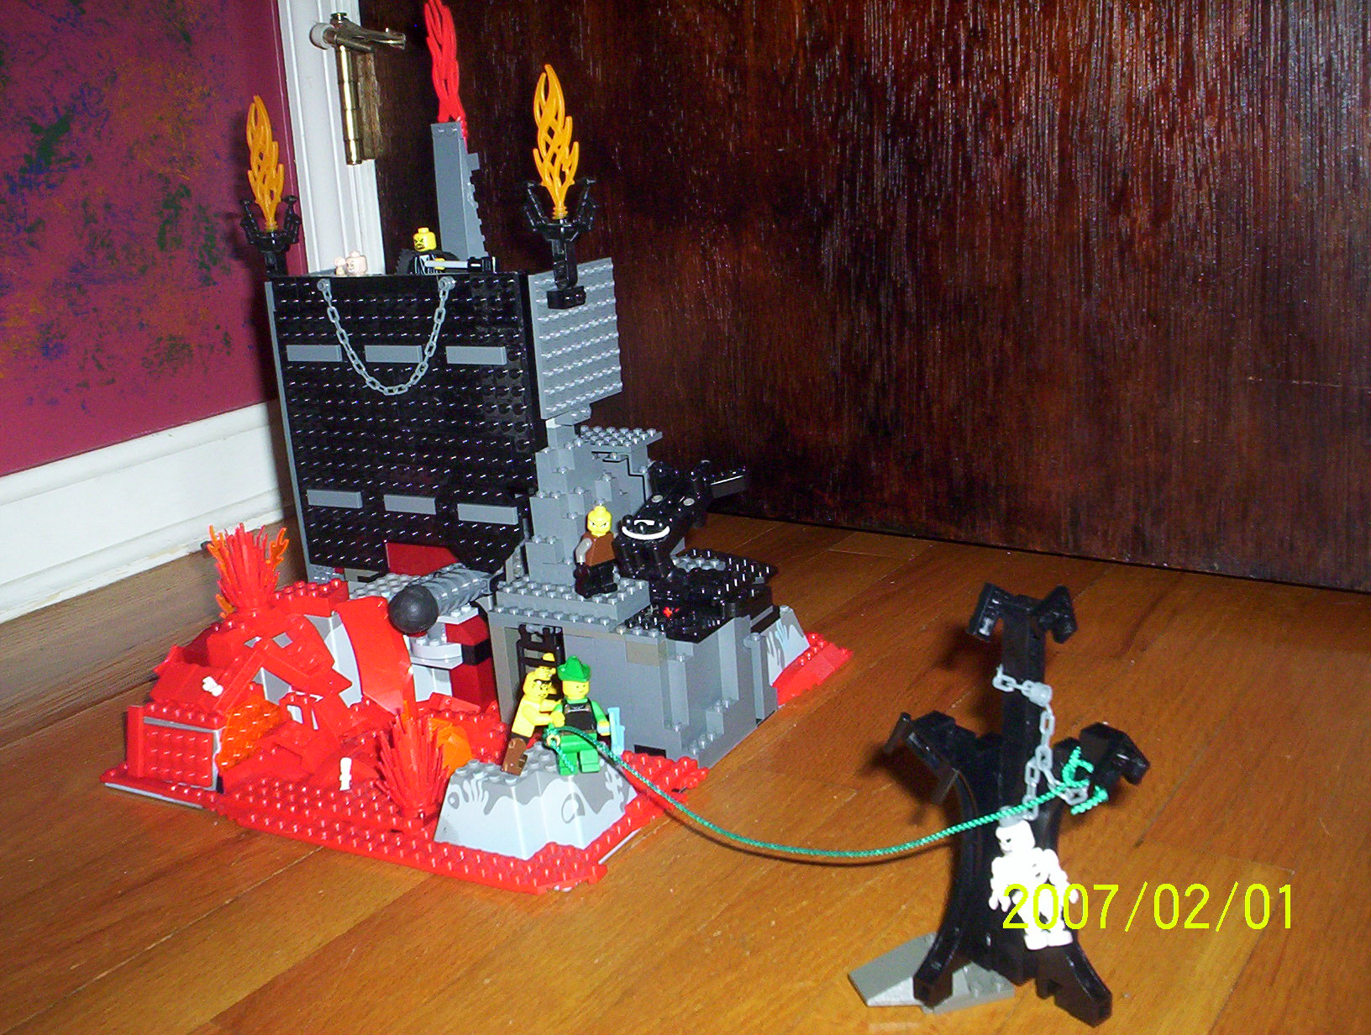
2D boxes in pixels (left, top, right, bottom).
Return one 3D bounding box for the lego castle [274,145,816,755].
[{"bbox_3d":[-0.073,-0.048,0.728,0.232,0.282,0.156,4,17,29],"label":"lego castle"}]

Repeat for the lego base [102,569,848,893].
[{"bbox_3d":[-0.097,0.062,0.724,0.266,0.078,0.278,4,17,29],"label":"lego base"}]

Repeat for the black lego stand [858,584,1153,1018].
[{"bbox_3d":[0.095,0.086,0.463,0.088,0.138,0.060,1,16,18],"label":"black lego stand"}]

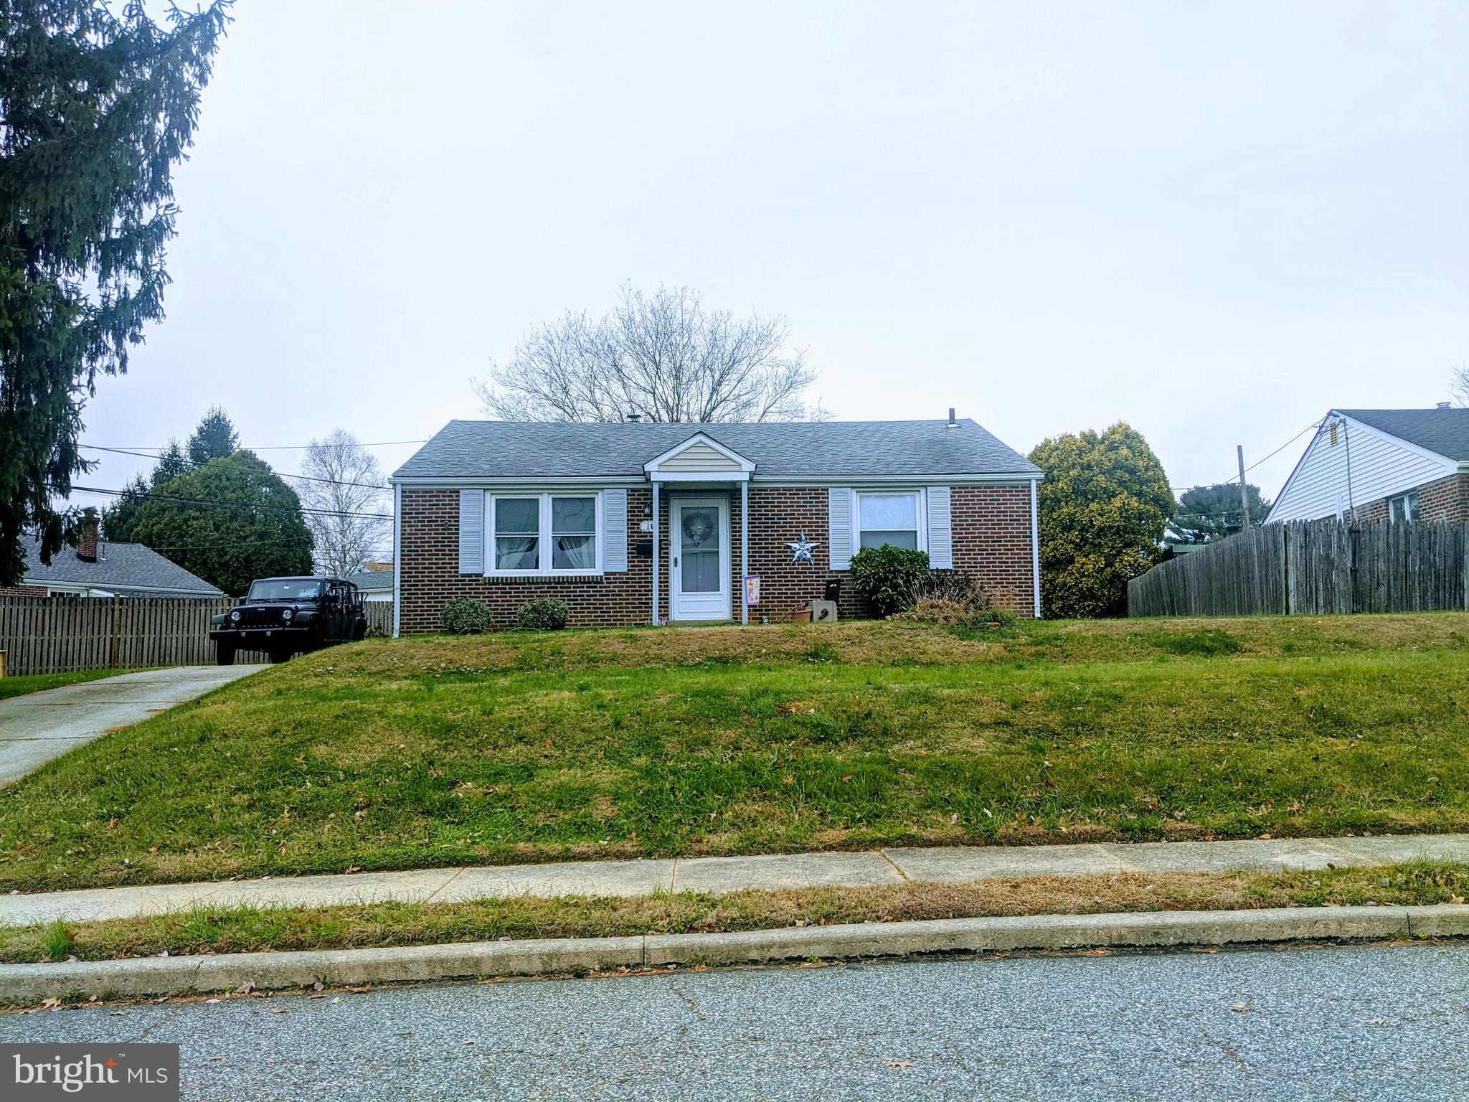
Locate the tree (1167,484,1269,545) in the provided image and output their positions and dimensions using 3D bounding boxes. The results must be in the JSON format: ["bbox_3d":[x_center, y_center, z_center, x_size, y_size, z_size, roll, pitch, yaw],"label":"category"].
[{"bbox_3d":[24.651,0.409,57.671,5.300,7.760,5.300,-1,-5,0],"label":"tree"}]

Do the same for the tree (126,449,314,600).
[{"bbox_3d":[-19.671,0.213,43.657,6.900,8.080,6.900,-1,-5,0],"label":"tree"}]

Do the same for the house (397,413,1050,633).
[{"bbox_3d":[-0.459,-0.567,23.075,10.750,4.500,9.800,0,-5,-3],"label":"house"}]

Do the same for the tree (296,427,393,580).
[{"bbox_3d":[-17.565,-0.309,51.558,4.600,10.409,4.600,-1,-5,0],"label":"tree"}]

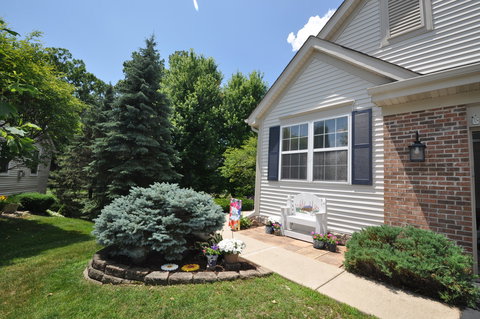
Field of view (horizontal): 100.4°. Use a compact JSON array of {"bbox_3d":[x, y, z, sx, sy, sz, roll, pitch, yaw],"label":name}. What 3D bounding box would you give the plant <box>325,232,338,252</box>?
[{"bbox_3d":[1.757,1.545,3.813,0.240,0.320,0.240,8,-7,-42],"label":"plant"}]

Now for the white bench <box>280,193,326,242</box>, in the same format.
[{"bbox_3d":[1.458,1.272,4.558,0.920,0.970,0.520,-1,-7,38],"label":"white bench"}]

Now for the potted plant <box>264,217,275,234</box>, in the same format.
[{"bbox_3d":[0.727,1.569,4.830,0.240,0.350,0.240,3,-5,0],"label":"potted plant"}]

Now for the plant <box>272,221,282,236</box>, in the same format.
[{"bbox_3d":[0.893,1.600,4.686,0.210,0.280,0.210,8,-7,-42],"label":"plant"}]

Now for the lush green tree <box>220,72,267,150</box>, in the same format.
[{"bbox_3d":[0.073,-1.957,14.072,3.800,9.059,3.800,3,-5,0],"label":"lush green tree"}]

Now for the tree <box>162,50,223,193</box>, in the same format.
[{"bbox_3d":[-3.352,-2.443,12.558,3.900,9.356,3.900,3,-5,0],"label":"tree"}]

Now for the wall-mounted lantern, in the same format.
[{"bbox_3d":[3.014,-0.217,3.393,0.260,0.510,0.220,8,-7,-42],"label":"wall-mounted lantern"}]

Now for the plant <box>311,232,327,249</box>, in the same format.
[{"bbox_3d":[1.562,1.567,3.946,0.240,0.280,0.240,8,-7,-42],"label":"plant"}]

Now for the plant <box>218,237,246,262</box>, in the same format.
[{"bbox_3d":[-0.119,1.282,2.915,0.360,0.330,0.360,3,-5,0],"label":"plant"}]

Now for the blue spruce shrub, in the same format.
[{"bbox_3d":[-1.390,0.902,3.534,2.050,0.930,1.950,5,-6,-20],"label":"blue spruce shrub"}]

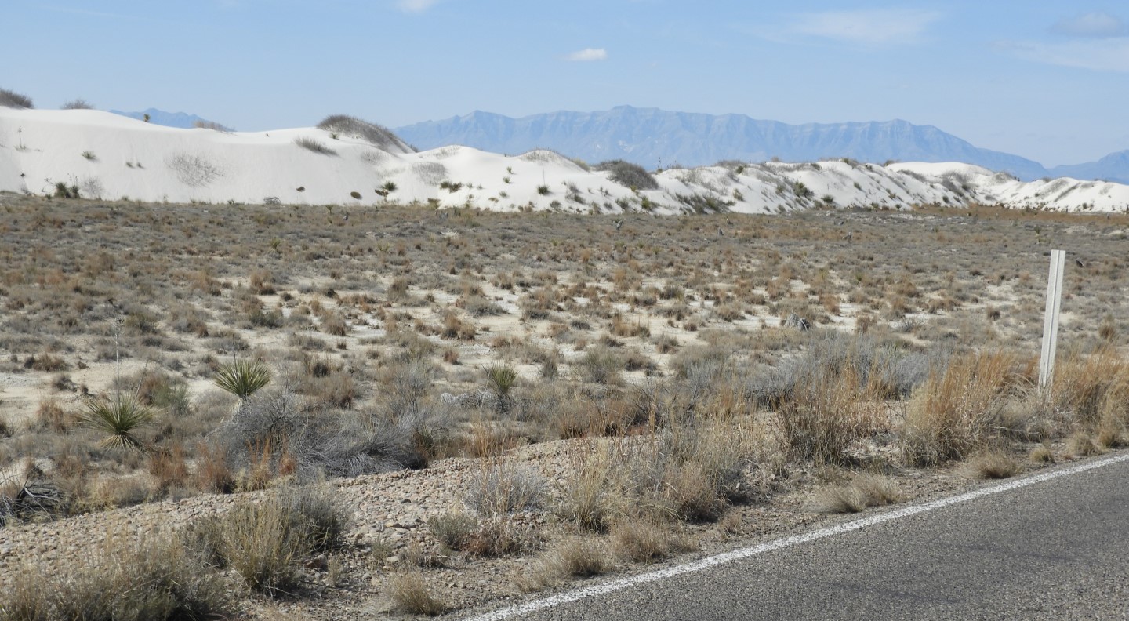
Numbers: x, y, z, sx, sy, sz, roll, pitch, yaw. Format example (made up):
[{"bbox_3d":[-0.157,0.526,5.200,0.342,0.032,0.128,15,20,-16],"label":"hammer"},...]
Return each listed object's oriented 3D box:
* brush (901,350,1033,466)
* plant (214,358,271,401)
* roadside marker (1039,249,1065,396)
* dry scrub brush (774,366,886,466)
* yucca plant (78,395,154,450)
[{"bbox_3d":[2.387,0.578,11.600,0.680,0.620,0.780,4,5,40],"label":"brush"},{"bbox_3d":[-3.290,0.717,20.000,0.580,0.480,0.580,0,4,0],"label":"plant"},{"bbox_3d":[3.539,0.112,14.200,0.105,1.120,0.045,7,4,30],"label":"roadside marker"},{"bbox_3d":[1.541,0.614,11.300,0.580,0.520,0.650,4,5,40],"label":"dry scrub brush"},{"bbox_3d":[-3.938,0.988,17.200,0.670,0.500,0.670,0,4,0],"label":"yucca plant"}]

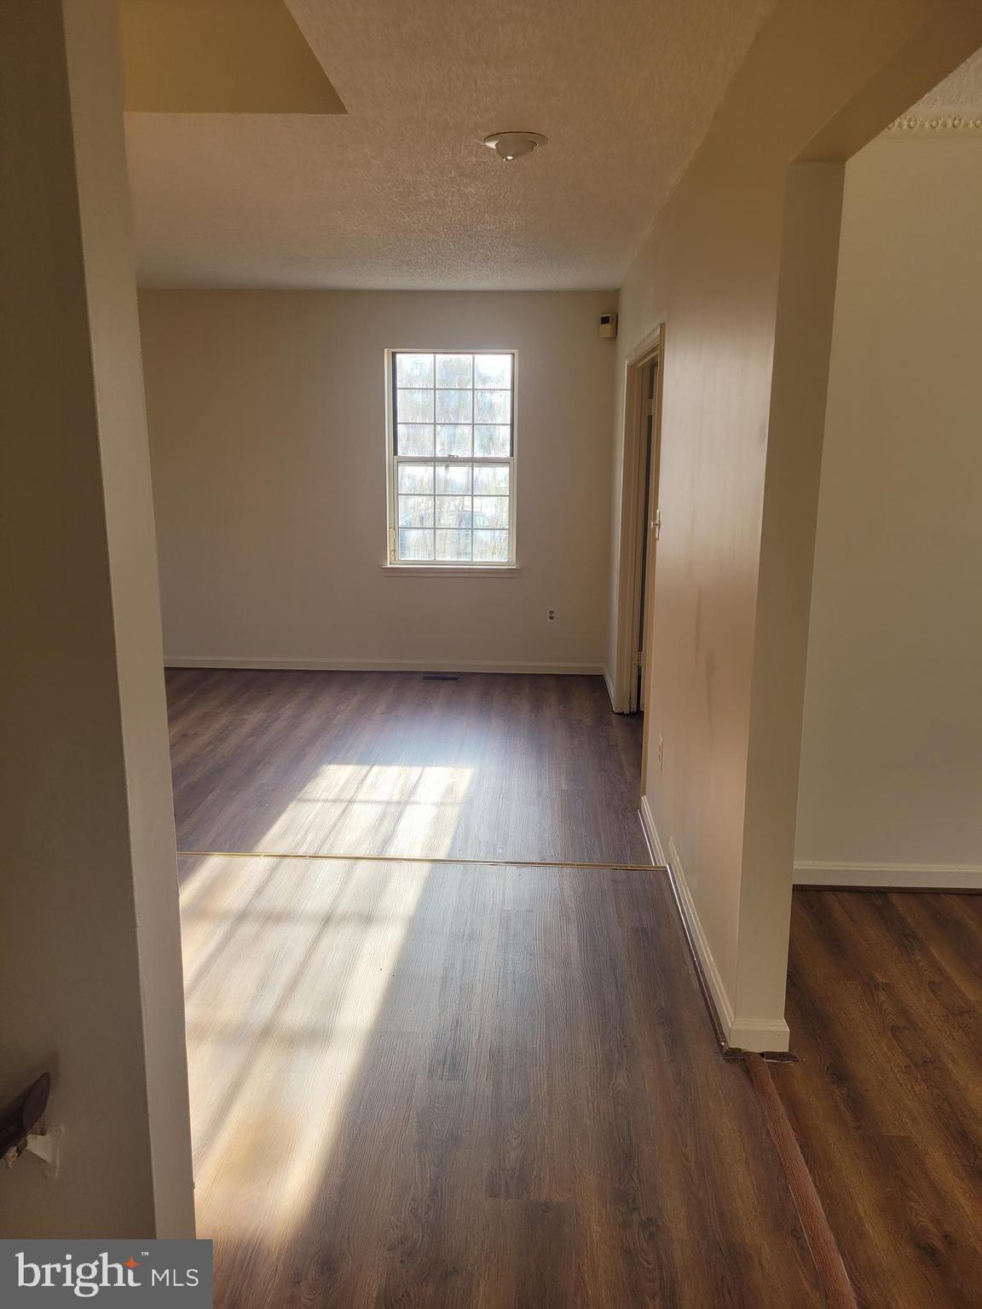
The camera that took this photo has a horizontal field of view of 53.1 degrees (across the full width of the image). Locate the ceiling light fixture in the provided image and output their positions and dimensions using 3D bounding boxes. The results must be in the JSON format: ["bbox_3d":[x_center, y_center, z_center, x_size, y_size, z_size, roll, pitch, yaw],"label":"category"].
[{"bbox_3d":[0.079,-1.632,3.194,0.212,0.064,0.212,1,12,2],"label":"ceiling light fixture"}]

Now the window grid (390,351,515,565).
[{"bbox_3d":[-0.262,-1.312,6.652,0.867,1.429,0.110,1,12,2],"label":"window grid"}]

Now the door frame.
[{"bbox_3d":[0.786,-0.473,4.917,0.140,2.067,1.669,1,12,2],"label":"door frame"}]

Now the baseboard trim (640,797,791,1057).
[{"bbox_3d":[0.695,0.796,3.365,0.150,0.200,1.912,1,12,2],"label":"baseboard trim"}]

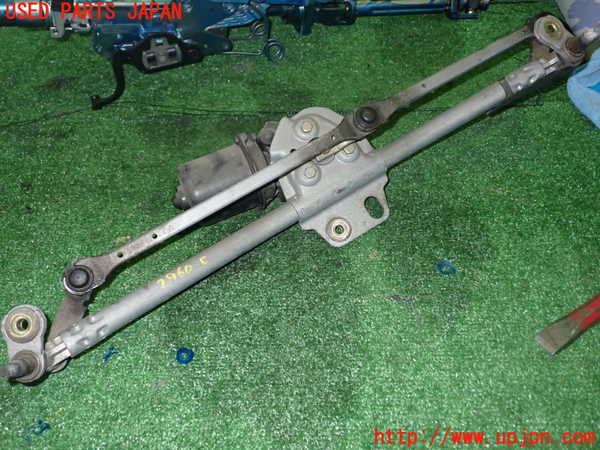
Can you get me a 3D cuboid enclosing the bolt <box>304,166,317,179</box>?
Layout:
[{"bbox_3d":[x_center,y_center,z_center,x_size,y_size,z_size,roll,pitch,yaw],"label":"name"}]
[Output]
[{"bbox_3d":[0.011,-0.054,0.575,0.012,0.009,0.012,-31,77,-16],"label":"bolt"}]

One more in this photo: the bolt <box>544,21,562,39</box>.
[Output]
[{"bbox_3d":[0.312,-0.242,0.684,0.020,0.012,0.020,2,71,-6],"label":"bolt"}]

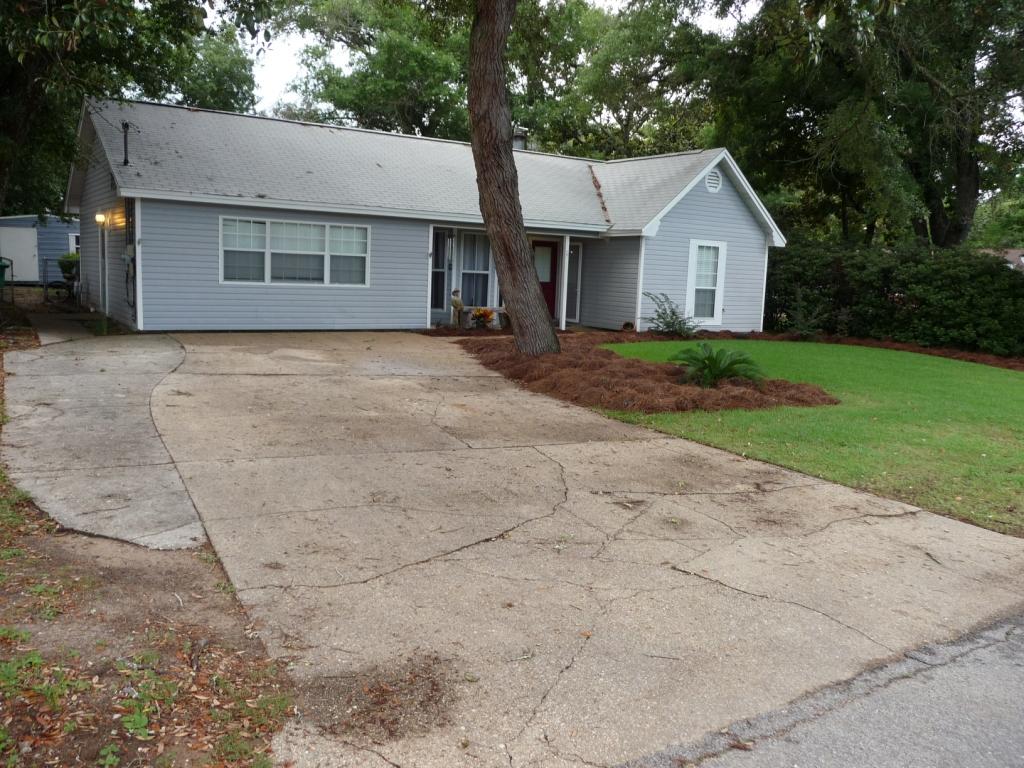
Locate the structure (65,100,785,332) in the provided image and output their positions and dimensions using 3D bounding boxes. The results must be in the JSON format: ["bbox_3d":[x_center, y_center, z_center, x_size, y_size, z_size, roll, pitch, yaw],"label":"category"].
[{"bbox_3d":[-2.207,-4.216,22.673,16.677,4.890,10.283,-3,10,-33],"label":"structure"}]

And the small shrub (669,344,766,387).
[{"bbox_3d":[2.803,-0.291,11.466,1.250,0.580,1.150,5,8,14],"label":"small shrub"}]

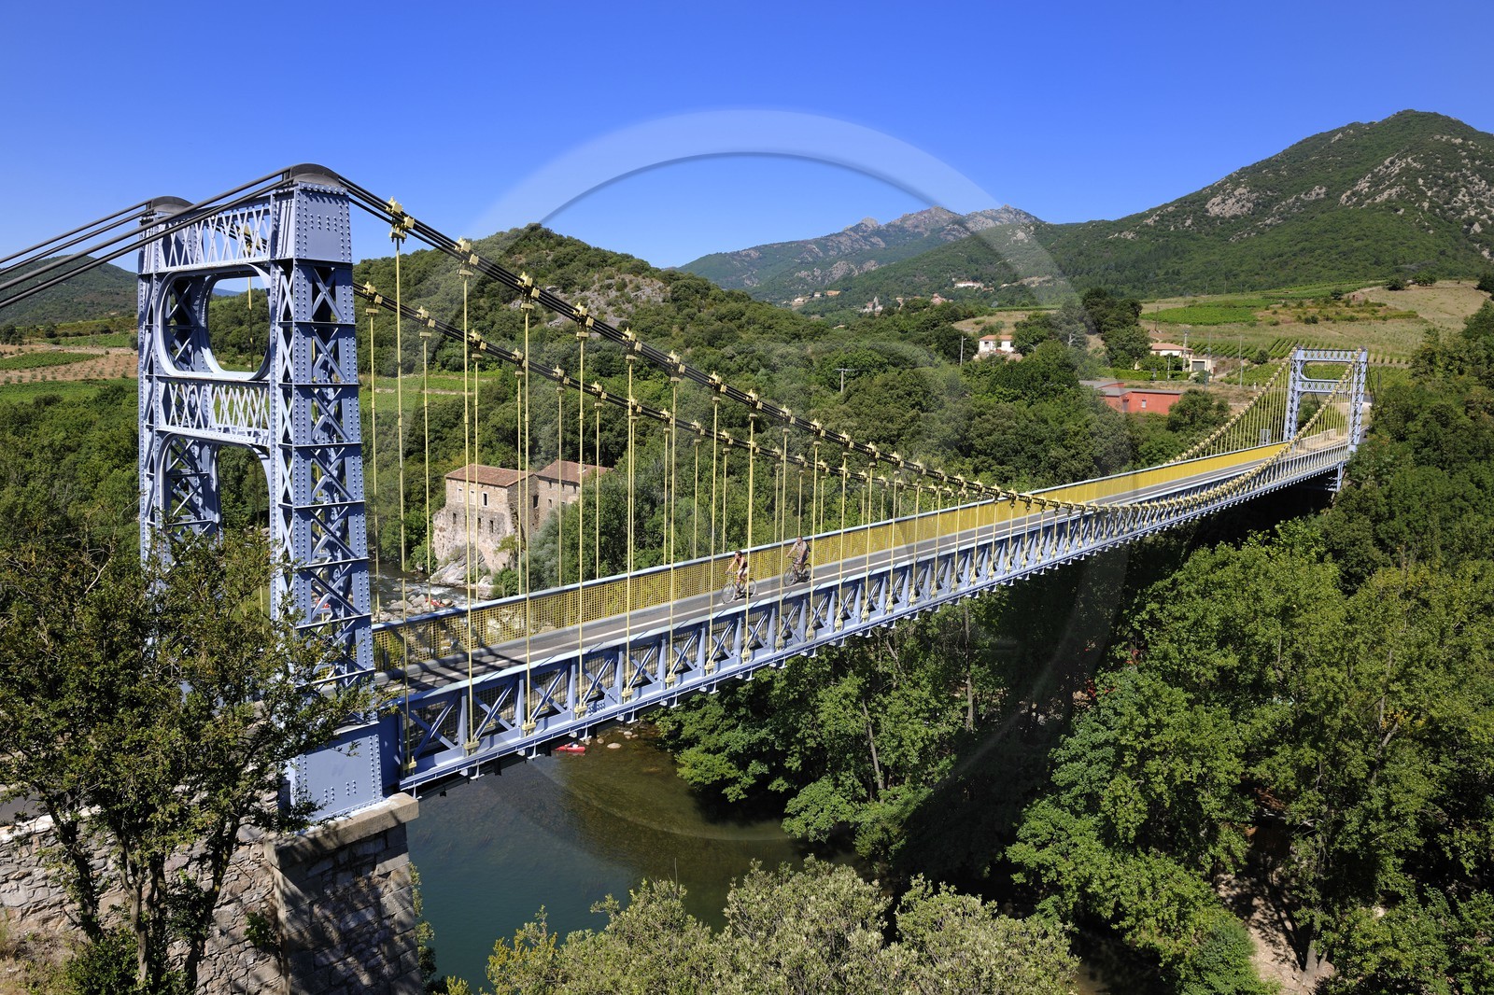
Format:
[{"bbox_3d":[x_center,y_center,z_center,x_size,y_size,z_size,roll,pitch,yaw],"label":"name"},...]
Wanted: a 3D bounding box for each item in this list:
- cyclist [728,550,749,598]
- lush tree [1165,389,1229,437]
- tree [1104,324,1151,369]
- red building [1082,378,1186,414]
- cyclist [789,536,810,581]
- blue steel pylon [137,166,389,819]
[{"bbox_3d":[-0.265,2.507,32.300,0.520,1.550,0.850,8,10,39],"label":"cyclist"},{"bbox_3d":[64.258,-12.236,142.000,8.800,6.600,8.000,5,8,24],"label":"lush tree"},{"bbox_3d":[77.464,-30.801,203.000,10.000,9.300,9.500,4,8,20],"label":"tree"},{"bbox_3d":[61.218,-15.828,158.000,14.500,5.200,9.000,3,8,12],"label":"red building"},{"bbox_3d":[1.873,2.174,35.339,0.520,1.580,0.800,8,10,39],"label":"cyclist"},{"bbox_3d":[-9.588,-0.242,18.975,6.628,11.146,1.651,8,10,39],"label":"blue steel pylon"}]

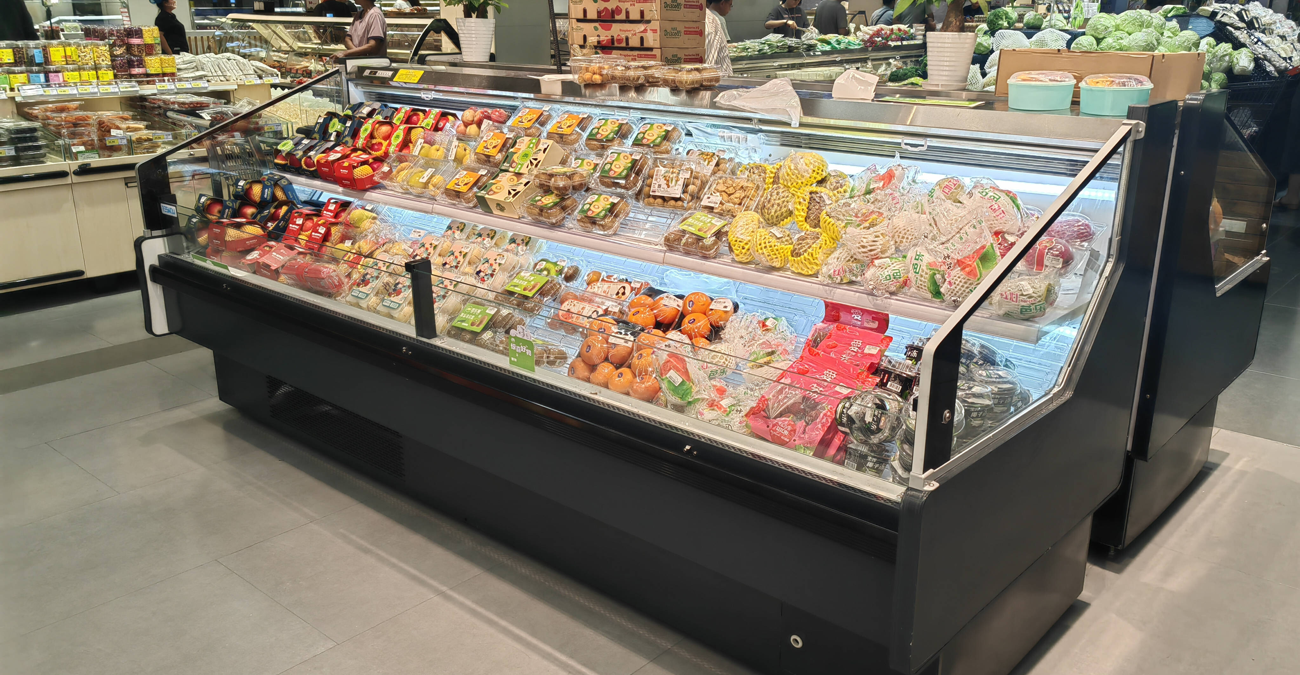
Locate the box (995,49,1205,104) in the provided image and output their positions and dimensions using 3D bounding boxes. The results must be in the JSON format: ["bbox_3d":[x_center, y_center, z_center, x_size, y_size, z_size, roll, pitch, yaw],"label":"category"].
[{"bbox_3d":[1.253,-0.730,2.809,0.396,0.118,0.450,16,23,40],"label":"box"}]

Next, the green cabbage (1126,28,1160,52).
[{"bbox_3d":[3.334,-2.007,6.850,0.220,0.175,0.210,8,19,24],"label":"green cabbage"}]

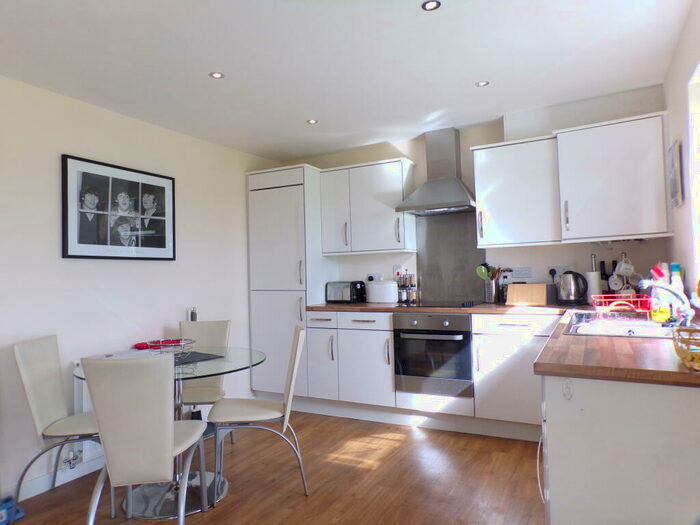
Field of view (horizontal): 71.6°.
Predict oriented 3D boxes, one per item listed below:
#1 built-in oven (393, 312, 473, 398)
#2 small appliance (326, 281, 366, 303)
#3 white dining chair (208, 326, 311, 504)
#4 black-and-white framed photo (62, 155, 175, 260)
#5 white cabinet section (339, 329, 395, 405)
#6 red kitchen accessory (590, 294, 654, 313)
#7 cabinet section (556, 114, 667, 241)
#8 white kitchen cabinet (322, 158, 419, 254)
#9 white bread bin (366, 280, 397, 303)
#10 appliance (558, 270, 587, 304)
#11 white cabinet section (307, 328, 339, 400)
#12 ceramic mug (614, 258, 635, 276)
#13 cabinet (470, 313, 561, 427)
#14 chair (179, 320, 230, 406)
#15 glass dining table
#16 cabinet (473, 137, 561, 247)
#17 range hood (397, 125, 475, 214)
[{"bbox_3d":[0.738,0.682,3.809,0.600,0.590,0.540,-2,-2,29],"label":"built-in oven"},{"bbox_3d":[-0.036,0.276,4.436,0.290,0.200,0.260,-2,-2,27],"label":"small appliance"},{"bbox_3d":[-0.512,0.804,2.712,0.520,0.870,0.440,-1,-2,-12],"label":"white dining chair"},{"bbox_3d":[-1.528,-0.328,3.292,0.025,0.618,0.868,-2,-2,27],"label":"black-and-white framed photo"},{"bbox_3d":[0.265,0.829,4.077,0.503,0.581,0.570,-2,-3,29],"label":"white cabinet section"},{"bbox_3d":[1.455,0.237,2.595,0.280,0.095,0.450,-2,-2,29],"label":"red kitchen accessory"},{"bbox_3d":[1.795,-0.529,3.343,0.615,0.740,0.427,-2,-3,29],"label":"cabinet section"},{"bbox_3d":[0.167,-0.467,4.372,0.800,0.780,0.330,-2,-2,27],"label":"white kitchen cabinet"},{"bbox_3d":[0.236,0.267,4.289,0.330,0.187,0.195,-2,-2,28],"label":"white bread bin"},{"bbox_3d":[1.630,0.191,3.545,0.205,0.250,0.165,-2,-2,27],"label":"appliance"},{"bbox_3d":[-0.087,0.845,4.272,0.302,0.581,0.570,-2,-3,29],"label":"white cabinet section"},{"bbox_3d":[1.912,0.035,3.377,0.112,0.118,0.088,9,3,27],"label":"ceramic mug"},{"bbox_3d":[1.264,0.721,3.527,0.590,0.715,0.550,-2,-2,29],"label":"cabinet"},{"bbox_3d":[-0.992,0.828,3.131,0.430,0.870,0.510,-1,-2,-6],"label":"chair"},{"bbox_3d":[-0.942,0.906,2.644,0.980,0.722,0.980,-2,-2,27],"label":"glass dining table"},{"bbox_3d":[1.288,-0.505,3.681,0.590,0.745,0.300,-2,-2,29],"label":"cabinet"},{"bbox_3d":[0.740,-0.767,3.998,0.600,0.720,0.490,-2,-2,27],"label":"range hood"}]

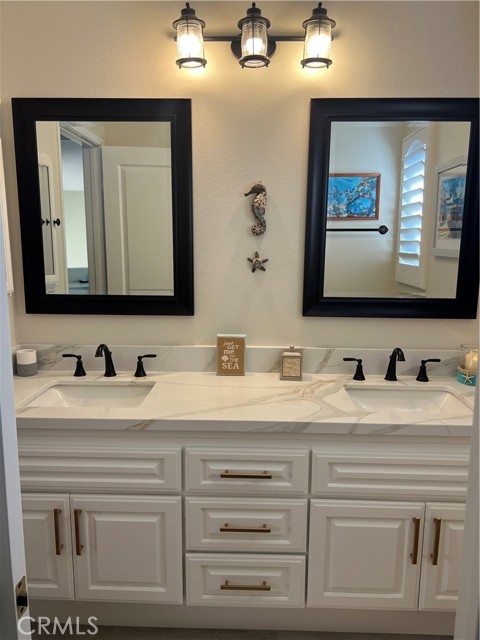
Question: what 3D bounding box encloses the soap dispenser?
[{"bbox_3d":[0.210,0.172,1.968,0.088,0.134,0.083,1,10,1],"label":"soap dispenser"}]

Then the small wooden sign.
[{"bbox_3d":[-0.036,0.147,2.002,0.114,0.168,0.042,1,10,1],"label":"small wooden sign"}]

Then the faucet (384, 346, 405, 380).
[{"bbox_3d":[0.617,0.182,1.896,0.051,0.145,0.158,1,10,1],"label":"faucet"}]

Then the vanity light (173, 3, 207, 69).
[{"bbox_3d":[-0.185,-1.035,1.738,0.119,0.208,0.129,1,10,1],"label":"vanity light"}]

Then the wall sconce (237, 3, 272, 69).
[{"bbox_3d":[0.055,-1.031,1.733,0.119,0.208,0.129,1,10,1],"label":"wall sconce"}]

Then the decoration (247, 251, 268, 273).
[{"bbox_3d":[0.074,-0.236,1.967,0.087,0.089,0.022,1,10,1],"label":"decoration"}]

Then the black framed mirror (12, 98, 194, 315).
[{"bbox_3d":[-0.542,-0.441,1.944,0.707,0.852,0.030,1,10,1],"label":"black framed mirror"}]

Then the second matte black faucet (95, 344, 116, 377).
[{"bbox_3d":[-0.535,0.168,1.924,0.051,0.145,0.163,1,10,1],"label":"second matte black faucet"}]

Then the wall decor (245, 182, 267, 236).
[{"bbox_3d":[0.062,-0.438,1.928,0.088,0.206,0.032,1,10,1],"label":"wall decor"}]

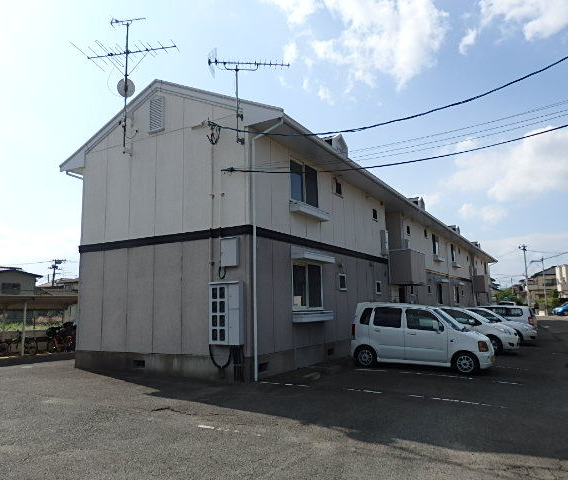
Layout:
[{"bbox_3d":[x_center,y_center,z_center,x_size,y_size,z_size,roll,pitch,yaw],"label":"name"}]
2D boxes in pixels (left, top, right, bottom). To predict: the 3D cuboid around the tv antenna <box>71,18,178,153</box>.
[{"bbox_3d":[-4.101,-4.205,12.367,2.600,3.750,1.620,-3,-8,11],"label":"tv antenna"}]

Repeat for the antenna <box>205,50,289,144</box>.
[{"bbox_3d":[-0.785,-3.223,10.441,1.840,2.220,0.500,0,-8,-7],"label":"antenna"}]

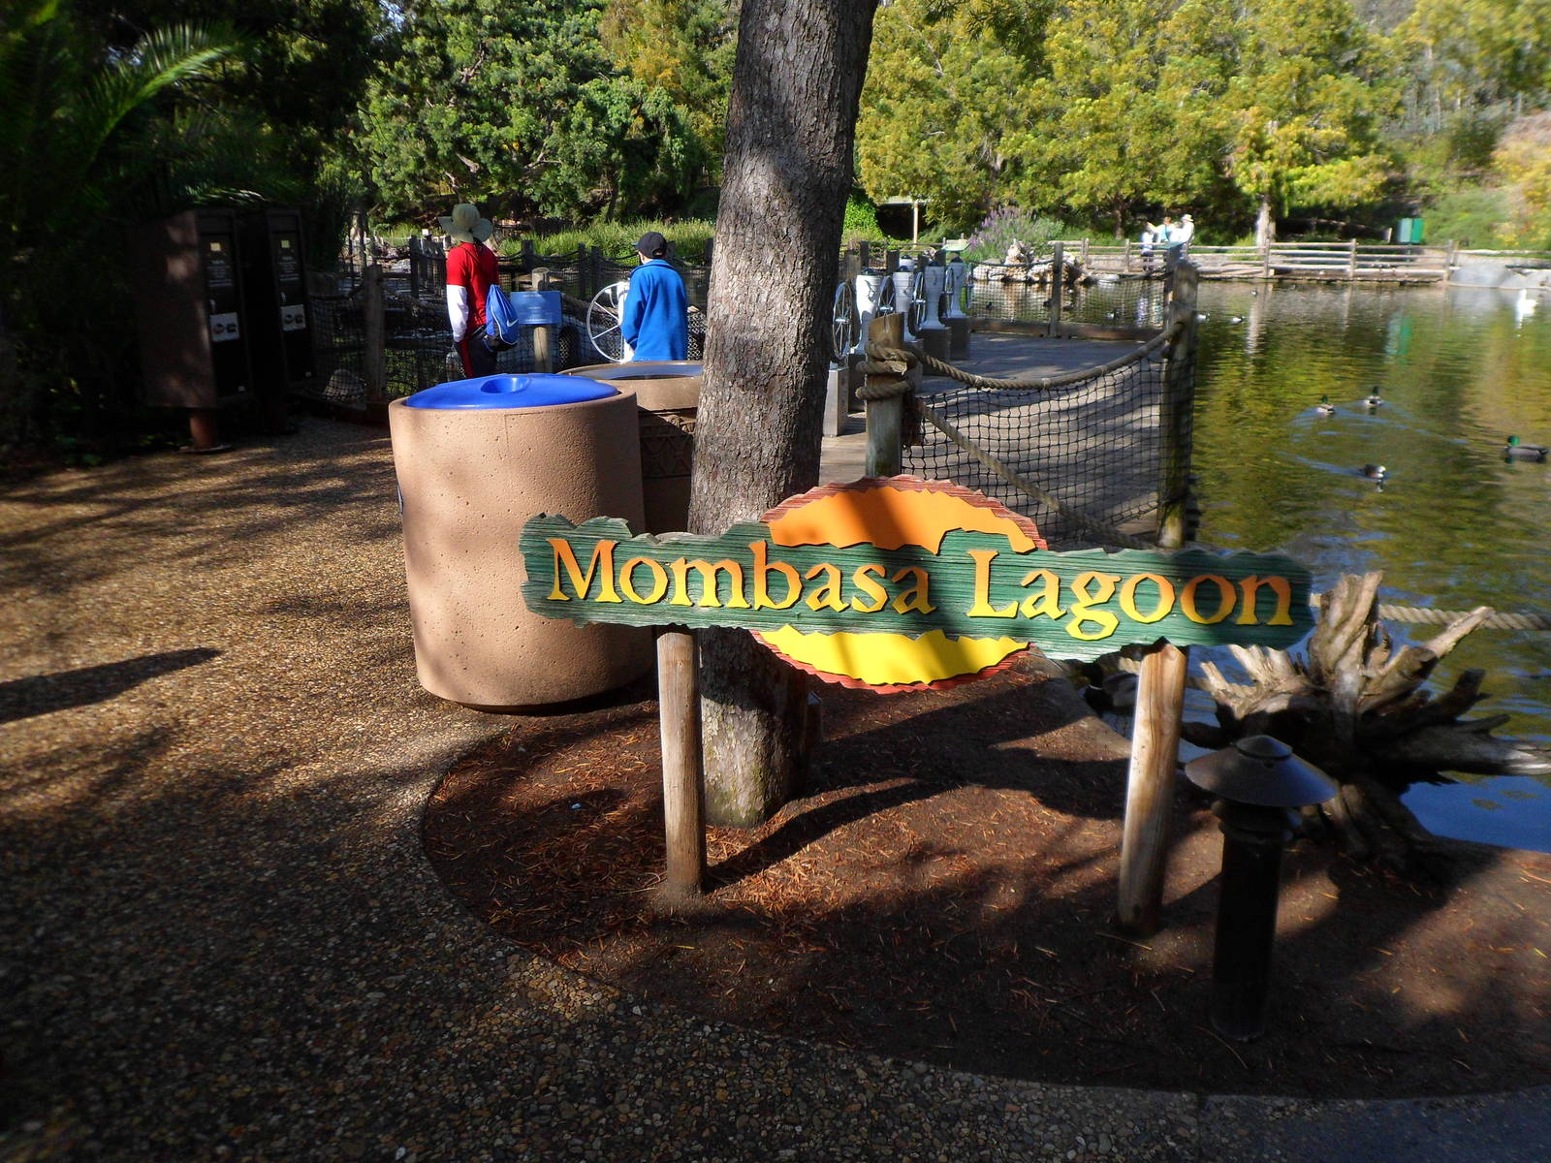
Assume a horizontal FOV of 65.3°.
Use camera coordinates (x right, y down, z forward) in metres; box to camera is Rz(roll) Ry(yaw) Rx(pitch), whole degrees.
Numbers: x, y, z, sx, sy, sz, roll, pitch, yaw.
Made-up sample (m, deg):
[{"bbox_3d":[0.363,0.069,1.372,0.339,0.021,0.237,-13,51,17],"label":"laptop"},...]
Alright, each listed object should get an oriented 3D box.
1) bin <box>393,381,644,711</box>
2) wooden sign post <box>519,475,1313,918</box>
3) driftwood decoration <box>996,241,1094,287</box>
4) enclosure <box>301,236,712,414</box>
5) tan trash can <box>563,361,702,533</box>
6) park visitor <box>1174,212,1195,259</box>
[{"bbox_3d":[-0.879,-0.155,4.285,0.830,1.025,0.830,-1,16,0],"label":"bin"},{"bbox_3d":[0.277,0.262,2.722,1.675,1.050,0.150,1,17,9],"label":"wooden sign post"},{"bbox_3d":[8.026,-9.492,35.836,3.000,1.250,1.500,1,17,10],"label":"driftwood decoration"},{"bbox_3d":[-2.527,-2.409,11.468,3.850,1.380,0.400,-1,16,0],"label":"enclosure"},{"bbox_3d":[-0.507,-0.409,5.196,0.790,0.980,0.790,-1,16,0],"label":"tan trash can"},{"bbox_3d":[12.563,-10.405,37.165,0.420,1.720,0.520,-3,16,-5],"label":"park visitor"}]

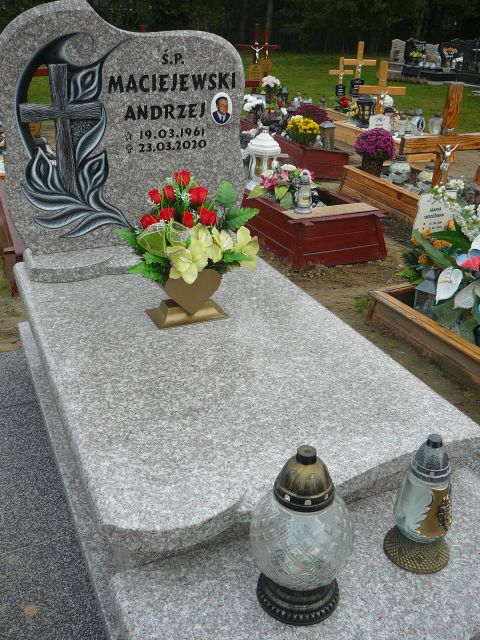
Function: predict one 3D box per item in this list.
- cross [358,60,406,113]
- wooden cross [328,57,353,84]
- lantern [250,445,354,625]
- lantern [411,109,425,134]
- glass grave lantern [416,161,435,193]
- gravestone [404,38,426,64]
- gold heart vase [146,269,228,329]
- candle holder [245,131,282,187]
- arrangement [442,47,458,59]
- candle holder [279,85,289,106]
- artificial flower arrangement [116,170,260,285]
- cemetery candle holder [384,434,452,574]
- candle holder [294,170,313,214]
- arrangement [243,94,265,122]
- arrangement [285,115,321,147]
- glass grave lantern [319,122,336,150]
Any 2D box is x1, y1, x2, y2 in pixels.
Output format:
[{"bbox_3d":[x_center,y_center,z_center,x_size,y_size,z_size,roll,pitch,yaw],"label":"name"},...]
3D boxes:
[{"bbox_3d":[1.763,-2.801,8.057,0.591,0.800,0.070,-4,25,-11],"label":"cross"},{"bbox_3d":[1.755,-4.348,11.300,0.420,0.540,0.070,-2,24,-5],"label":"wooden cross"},{"bbox_3d":[0.110,0.363,1.151,0.183,0.321,0.183,1,25,0],"label":"lantern"},{"bbox_3d":[2.049,-2.299,7.487,0.156,0.272,0.130,-5,25,-14],"label":"lantern"},{"bbox_3d":[1.335,-1.015,4.538,0.155,0.215,0.155,-7,25,-16],"label":"glass grave lantern"},{"bbox_3d":[5.243,-7.978,19.300,0.700,0.840,0.140,-10,26,-21],"label":"gravestone"},{"bbox_3d":[-0.175,-0.097,2.157,0.242,0.175,0.150,-9,27,-21],"label":"gold heart vase"},{"bbox_3d":[0.163,-1.072,4.323,0.220,0.375,0.220,-10,26,-21],"label":"candle holder"},{"bbox_3d":[5.693,-7.234,17.500,0.419,0.331,0.335,-5,25,-14],"label":"arrangement"},{"bbox_3d":[0.663,-3.376,9.749,0.151,0.323,0.151,-5,25,-14],"label":"candle holder"},{"bbox_3d":[-0.171,-0.300,2.146,0.450,0.380,0.280,-11,26,-23],"label":"artificial flower arrangement"},{"bbox_3d":[0.397,0.376,1.384,0.145,0.310,0.145,-15,28,-29],"label":"cemetery candle holder"},{"bbox_3d":[0.411,-0.822,4.140,0.125,0.261,0.125,1,25,0],"label":"candle holder"},{"bbox_3d":[0.181,-2.763,8.447,0.274,0.317,0.274,-8,26,-18],"label":"arrangement"},{"bbox_3d":[0.586,-1.755,5.961,0.310,0.280,0.290,0,24,0],"label":"arrangement"},{"bbox_3d":[0.845,-1.794,6.283,0.155,0.257,0.155,-3,25,-9],"label":"glass grave lantern"}]

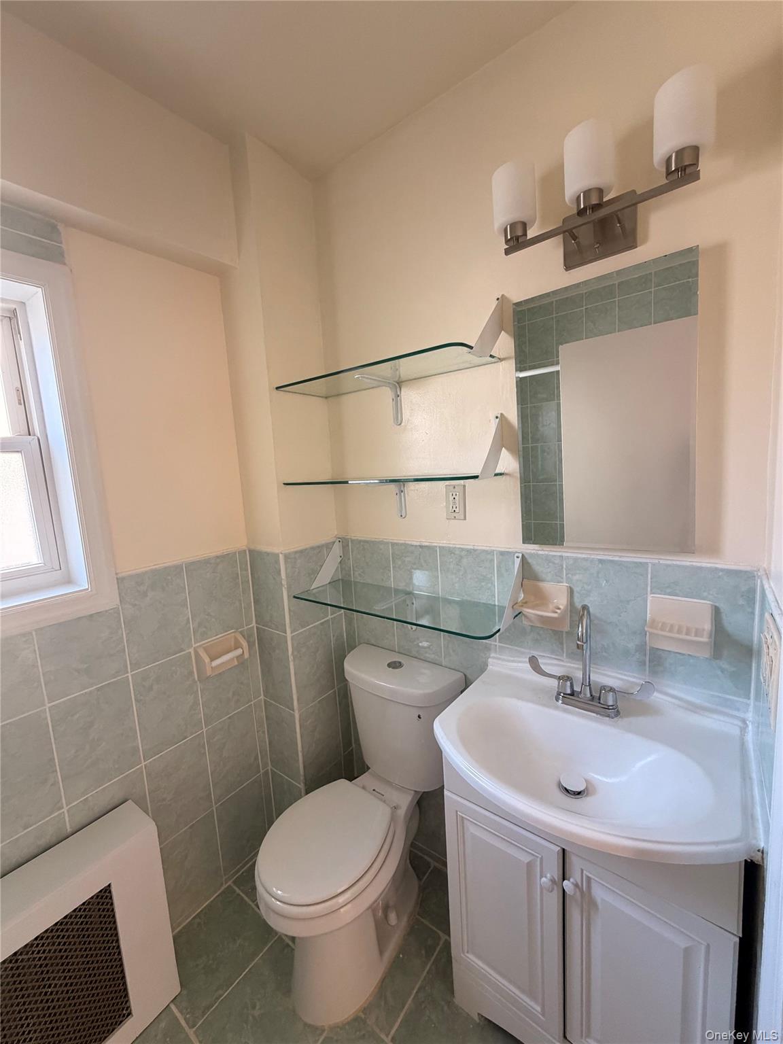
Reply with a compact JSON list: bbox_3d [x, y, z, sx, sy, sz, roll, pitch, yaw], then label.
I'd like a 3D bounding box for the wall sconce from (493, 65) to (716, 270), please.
[{"bbox_3d":[0.456,-0.738,0.957,0.445,0.220,0.149,2,9,38],"label":"wall sconce"}]

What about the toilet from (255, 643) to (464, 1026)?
[{"bbox_3d":[-0.103,0.932,1.328,0.438,0.803,0.652,2,9,38],"label":"toilet"}]

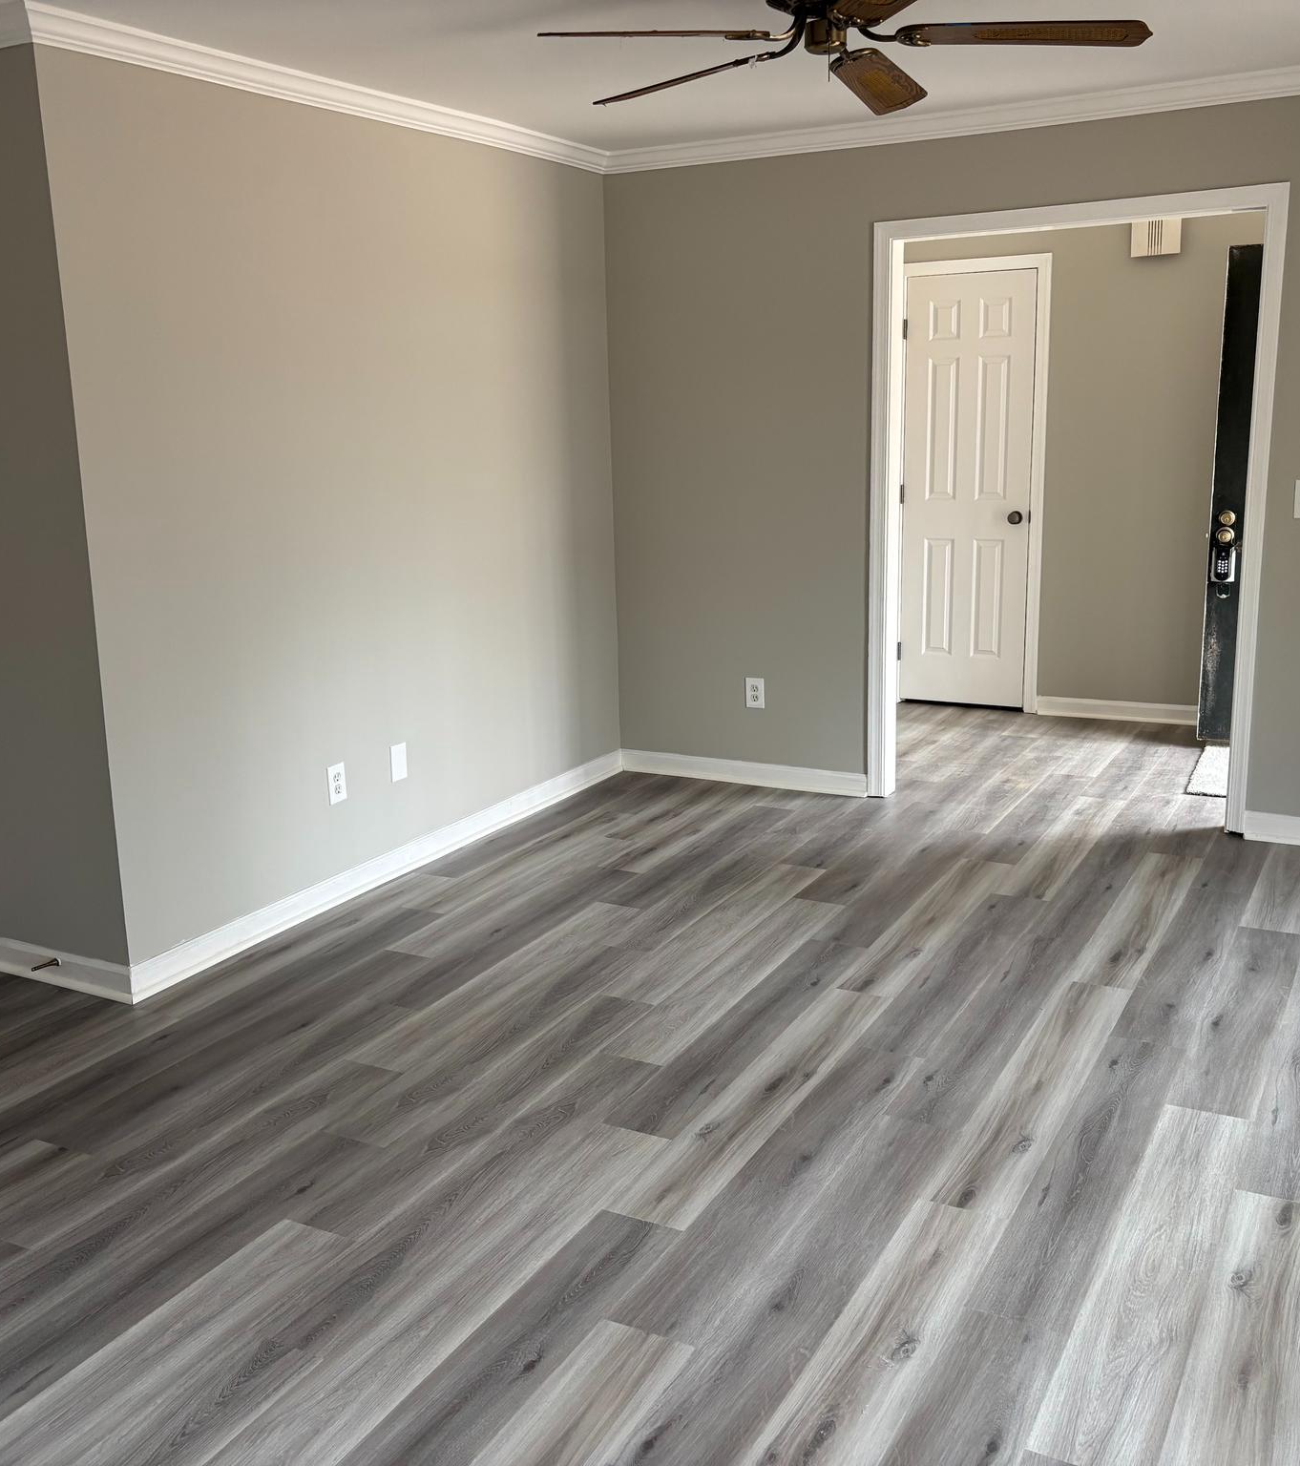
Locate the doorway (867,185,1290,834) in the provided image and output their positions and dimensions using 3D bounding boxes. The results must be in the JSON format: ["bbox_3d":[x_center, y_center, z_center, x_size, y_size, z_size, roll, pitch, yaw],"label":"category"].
[{"bbox_3d":[1.442,-0.732,5.149,1.349,2.112,0.140,5,15,28],"label":"doorway"}]

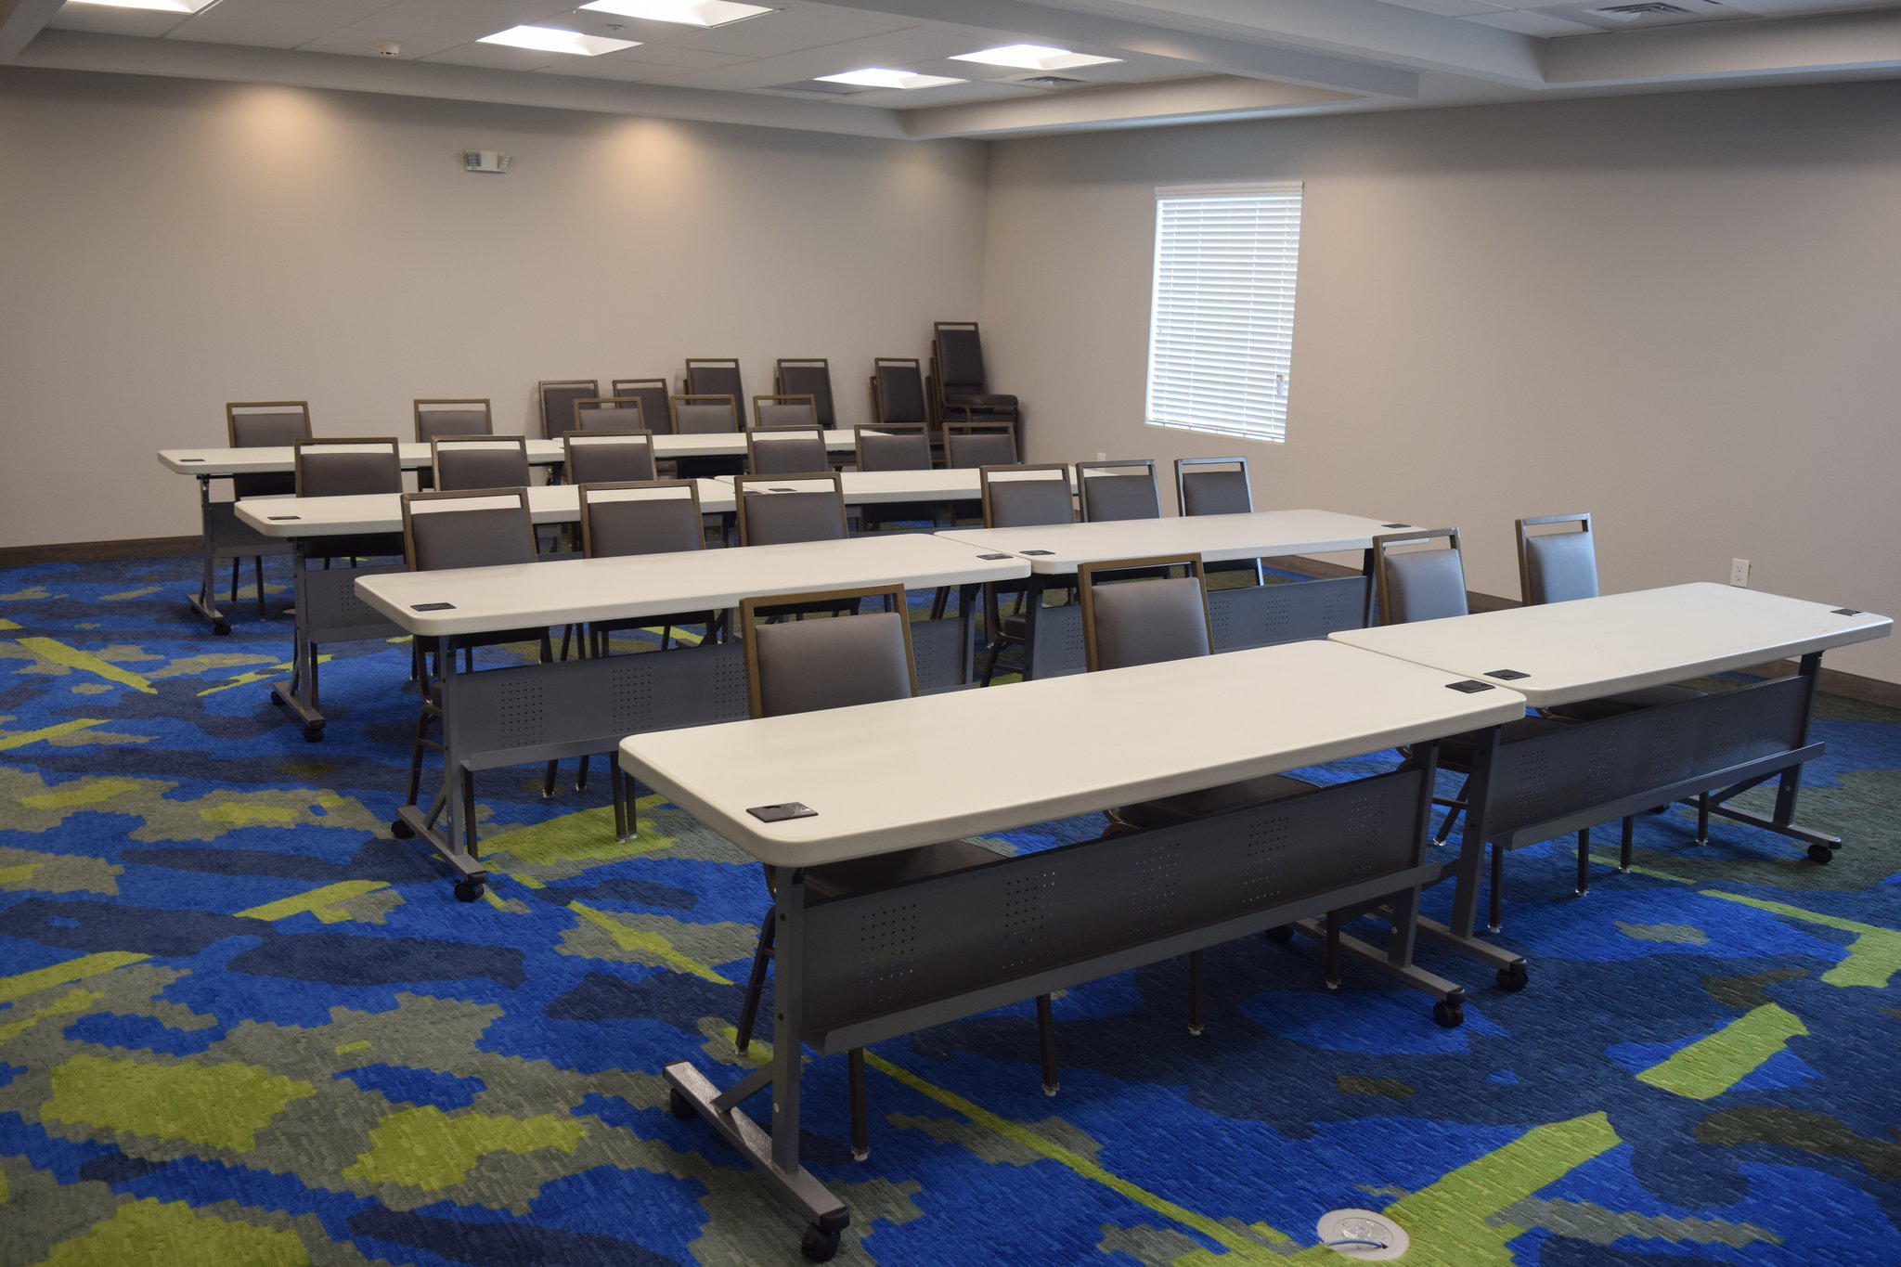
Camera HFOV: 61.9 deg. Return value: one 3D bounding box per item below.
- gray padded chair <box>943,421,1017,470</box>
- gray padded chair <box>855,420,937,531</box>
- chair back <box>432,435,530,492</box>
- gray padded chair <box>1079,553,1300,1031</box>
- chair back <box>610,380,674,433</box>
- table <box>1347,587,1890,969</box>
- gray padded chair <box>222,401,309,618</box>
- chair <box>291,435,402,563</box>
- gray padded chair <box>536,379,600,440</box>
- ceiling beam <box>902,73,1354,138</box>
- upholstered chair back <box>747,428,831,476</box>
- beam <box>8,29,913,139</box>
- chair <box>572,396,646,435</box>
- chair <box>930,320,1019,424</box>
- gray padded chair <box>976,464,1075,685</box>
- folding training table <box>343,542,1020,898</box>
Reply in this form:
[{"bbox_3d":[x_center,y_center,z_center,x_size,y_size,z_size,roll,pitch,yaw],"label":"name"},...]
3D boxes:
[{"bbox_3d":[0.267,-0.475,7.232,0.450,0.920,0.570,-6,15,-35],"label":"gray padded chair"},{"bbox_3d":[-0.127,-0.427,6.900,0.450,0.917,0.565,-6,15,-33],"label":"gray padded chair"},{"bbox_3d":[-1.723,-0.495,5.854,0.410,0.450,0.100,-7,5,-35],"label":"chair back"},{"bbox_3d":[0.573,0.328,3.520,0.450,0.917,0.565,-6,15,-34],"label":"gray padded chair"},{"bbox_3d":[-1.805,-1.253,9.313,0.410,0.450,0.100,-7,5,-35],"label":"chair back"},{"bbox_3d":[1.798,0.339,4.154,1.830,0.728,0.610,-7,15,-35],"label":"table"},{"bbox_3d":[-3.014,-0.574,7.180,0.450,0.920,0.570,-7,15,-36],"label":"gray padded chair"},{"bbox_3d":[-2.047,-0.211,5.591,0.450,0.917,0.565,-6,15,-34],"label":"chair"},{"bbox_3d":[-2.110,-0.990,9.200,0.450,0.917,0.565,-6,15,-35],"label":"gray padded chair"},{"bbox_3d":[1.119,-3.101,9.211,0.500,0.200,3.700,-7,15,-35],"label":"ceiling beam"},{"bbox_3d":[-0.682,-0.646,6.731,0.410,0.450,0.100,-7,5,-35],"label":"upholstered chair back"},{"bbox_3d":[-2.366,-2.977,8.690,4.950,0.190,0.320,-7,15,-35],"label":"beam"},{"bbox_3d":[-1.594,-0.692,7.817,0.455,0.915,0.550,-7,15,-35],"label":"chair"},{"bbox_3d":[0.182,-1.651,10.846,0.450,0.917,0.565,-6,15,-33],"label":"chair"},{"bbox_3d":[0.394,-0.096,5.501,0.460,0.920,0.550,-7,15,-35],"label":"gray padded chair"},{"bbox_3d":[-0.673,0.180,4.489,1.830,0.734,0.614,-7,15,-35],"label":"folding training table"}]

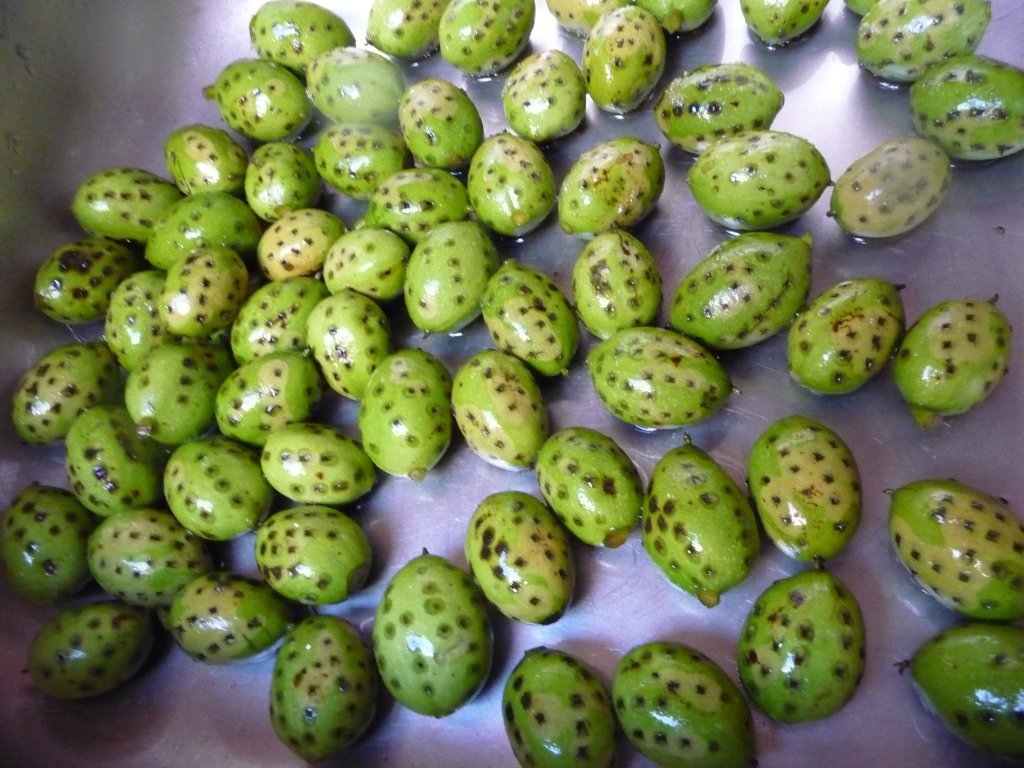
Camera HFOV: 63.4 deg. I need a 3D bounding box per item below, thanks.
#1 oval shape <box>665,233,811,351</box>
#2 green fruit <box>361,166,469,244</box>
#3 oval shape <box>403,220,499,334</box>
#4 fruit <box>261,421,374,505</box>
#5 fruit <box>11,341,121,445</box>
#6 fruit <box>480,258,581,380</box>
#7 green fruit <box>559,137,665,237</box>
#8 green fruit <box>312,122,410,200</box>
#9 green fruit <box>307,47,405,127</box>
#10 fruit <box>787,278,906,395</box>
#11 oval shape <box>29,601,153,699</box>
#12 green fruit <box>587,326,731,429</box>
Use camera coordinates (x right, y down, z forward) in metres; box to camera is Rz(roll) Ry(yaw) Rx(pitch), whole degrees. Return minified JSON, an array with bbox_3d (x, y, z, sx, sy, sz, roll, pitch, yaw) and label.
[{"bbox_3d":[0.078,-0.032,0.278,0.051,0.034,0.034,-33,61,1],"label":"oval shape"},{"bbox_3d":[-0.036,-0.068,0.315,0.040,0.028,0.029,6,66,10],"label":"green fruit"},{"bbox_3d":[-0.022,-0.040,0.305,0.032,0.032,0.045,19,73,21],"label":"oval shape"},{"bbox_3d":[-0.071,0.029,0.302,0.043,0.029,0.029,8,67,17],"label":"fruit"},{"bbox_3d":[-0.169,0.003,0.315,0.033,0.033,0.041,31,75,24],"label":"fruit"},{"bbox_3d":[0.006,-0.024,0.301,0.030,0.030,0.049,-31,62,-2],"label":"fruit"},{"bbox_3d":[0.036,-0.072,0.302,0.043,0.030,0.030,-34,66,-9],"label":"green fruit"},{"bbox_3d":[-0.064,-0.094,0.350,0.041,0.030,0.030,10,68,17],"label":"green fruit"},{"bbox_3d":[-0.064,-0.121,0.339,0.040,0.030,0.030,5,66,10],"label":"green fruit"},{"bbox_3d":[0.114,-0.016,0.284,0.033,0.033,0.045,37,77,23],"label":"fruit"},{"bbox_3d":[-0.136,0.086,0.268,0.038,0.027,0.027,-27,61,-6],"label":"oval shape"},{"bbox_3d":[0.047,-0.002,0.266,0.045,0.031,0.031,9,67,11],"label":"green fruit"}]

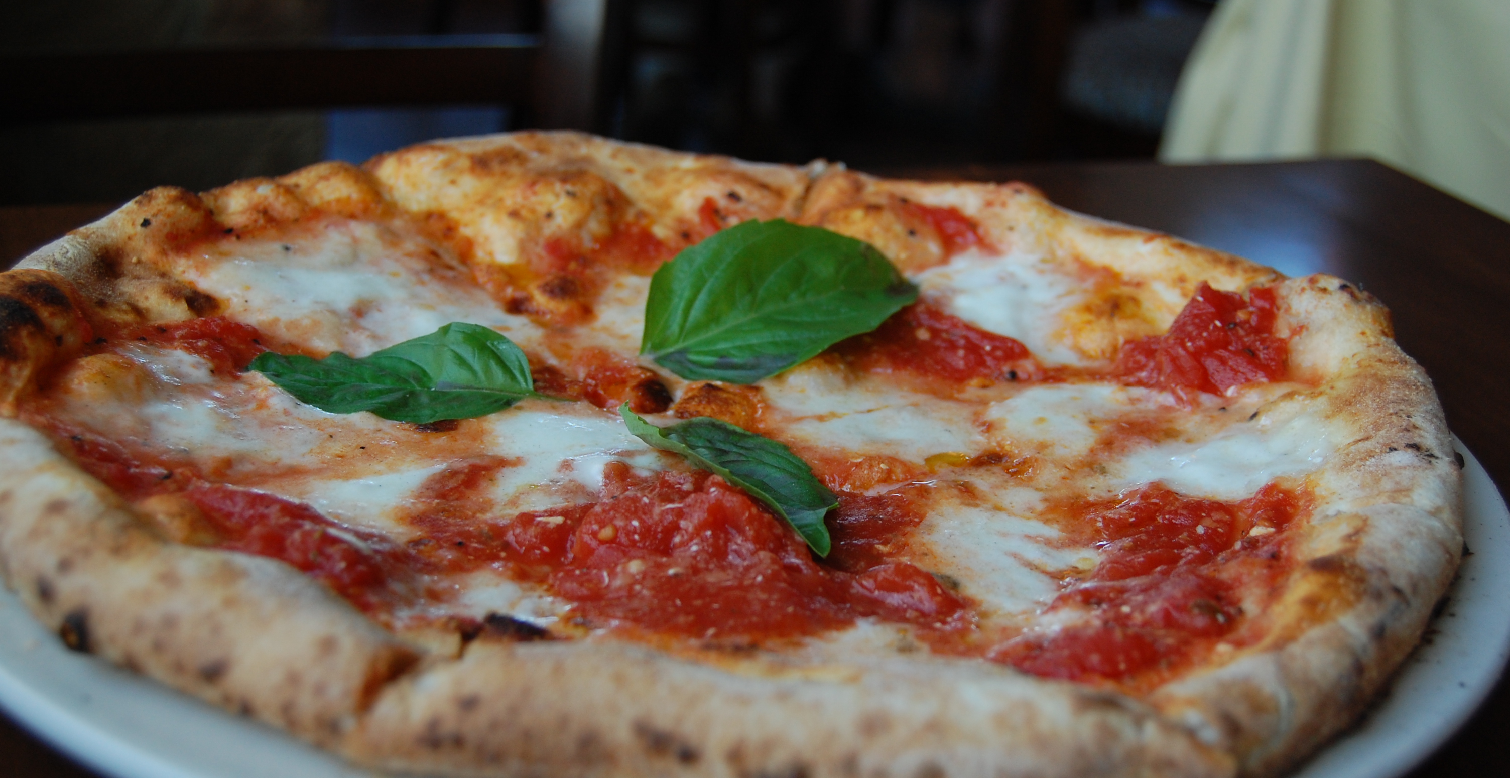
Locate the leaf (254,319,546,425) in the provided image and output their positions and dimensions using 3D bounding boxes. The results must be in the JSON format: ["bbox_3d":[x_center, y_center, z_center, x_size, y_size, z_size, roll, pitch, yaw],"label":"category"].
[{"bbox_3d":[-0.077,-0.004,0.430,0.060,0.011,0.032,6,38,1],"label":"leaf"}]

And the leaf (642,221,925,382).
[{"bbox_3d":[0.006,-0.020,0.458,0.065,0.013,0.042,-15,52,-20],"label":"leaf"}]

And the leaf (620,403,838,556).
[{"bbox_3d":[-0.004,0.016,0.387,0.022,0.012,0.053,-27,38,-33],"label":"leaf"}]

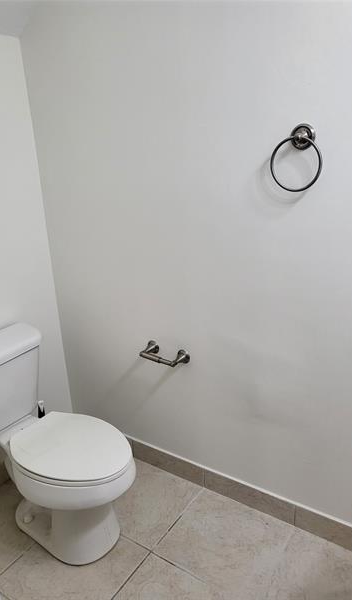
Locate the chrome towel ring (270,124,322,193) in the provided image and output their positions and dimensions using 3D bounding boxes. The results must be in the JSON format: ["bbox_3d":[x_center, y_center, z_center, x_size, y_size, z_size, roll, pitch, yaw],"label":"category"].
[{"bbox_3d":[0.360,-0.416,1.324,0.156,0.190,0.067,9,21,34],"label":"chrome towel ring"}]

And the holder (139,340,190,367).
[{"bbox_3d":[-0.053,0.232,1.846,0.213,0.063,0.087,9,21,34],"label":"holder"}]

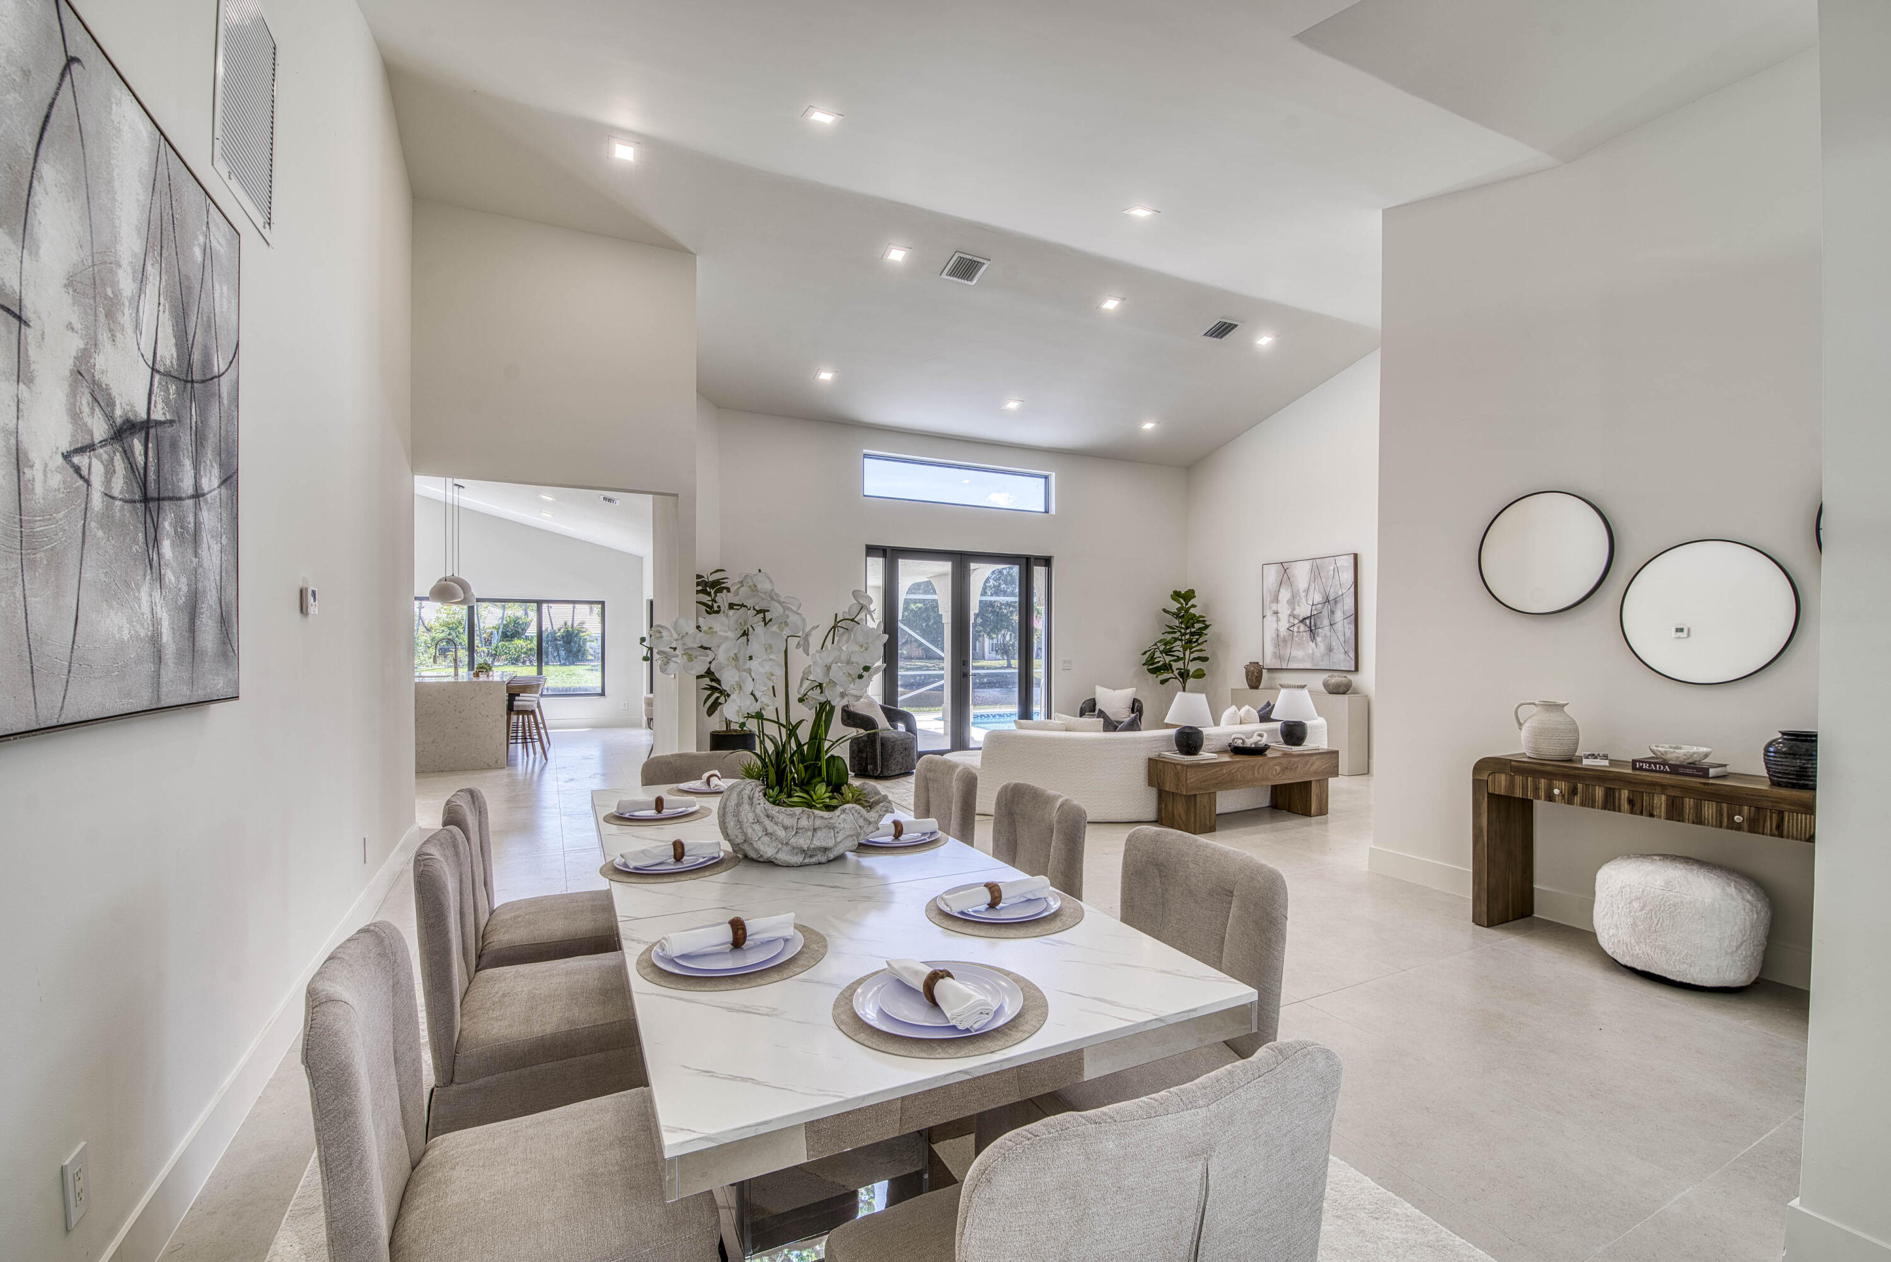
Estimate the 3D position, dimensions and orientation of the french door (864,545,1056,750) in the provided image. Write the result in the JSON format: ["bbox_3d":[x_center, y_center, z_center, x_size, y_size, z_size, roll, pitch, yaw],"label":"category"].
[{"bbox_3d":[0.198,0.274,9.334,2.500,2.430,0.120,1,-1,-26],"label":"french door"}]

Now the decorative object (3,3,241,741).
[{"bbox_3d":[-1.647,-0.451,1.578,0.045,1.250,1.180,0,-1,-26],"label":"decorative object"}]

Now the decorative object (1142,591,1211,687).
[{"bbox_3d":[2.967,0.482,10.040,0.840,1.980,0.800,0,-1,19],"label":"decorative object"}]

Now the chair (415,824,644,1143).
[{"bbox_3d":[-1.015,0.964,2.032,0.570,0.895,0.480,0,-1,-26],"label":"chair"}]

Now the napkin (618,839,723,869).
[{"bbox_3d":[-0.758,0.619,2.184,0.260,0.055,0.065,0,-1,-26],"label":"napkin"}]

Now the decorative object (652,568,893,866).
[{"bbox_3d":[-0.493,0.236,2.219,0.620,0.785,0.470,1,-1,-26],"label":"decorative object"}]

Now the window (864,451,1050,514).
[{"bbox_3d":[0.202,-1.719,9.361,2.500,0.500,0.120,1,-1,-26],"label":"window"}]

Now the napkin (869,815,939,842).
[{"bbox_3d":[-0.155,0.622,2.477,0.270,0.055,0.065,0,-1,-26],"label":"napkin"}]

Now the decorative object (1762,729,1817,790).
[{"bbox_3d":[3.317,0.498,3.038,0.230,0.225,0.230,1,-1,-26],"label":"decorative object"}]

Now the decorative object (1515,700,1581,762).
[{"bbox_3d":[2.897,0.479,3.807,0.250,0.275,0.220,0,-1,38],"label":"decorative object"}]

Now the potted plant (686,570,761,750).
[{"bbox_3d":[-2.022,0.431,7.362,0.720,1.980,0.680,1,-1,-26],"label":"potted plant"}]

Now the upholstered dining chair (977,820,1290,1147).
[{"bbox_3d":[0.414,0.970,1.839,0.570,0.900,0.470,1,-1,-26],"label":"upholstered dining chair"}]

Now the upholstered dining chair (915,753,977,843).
[{"bbox_3d":[-0.232,0.974,3.032,0.570,0.895,0.480,0,-1,-26],"label":"upholstered dining chair"}]

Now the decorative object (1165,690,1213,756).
[{"bbox_3d":[1.817,0.679,5.878,0.350,0.475,0.350,0,-1,0],"label":"decorative object"}]

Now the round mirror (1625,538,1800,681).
[{"bbox_3d":[3.311,-0.080,3.441,0.030,0.610,0.610,1,-1,-26],"label":"round mirror"}]

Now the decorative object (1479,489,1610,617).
[{"bbox_3d":[2.951,-0.381,3.896,0.040,0.590,0.590,1,-1,-26],"label":"decorative object"}]

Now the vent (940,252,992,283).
[{"bbox_3d":[0.168,-3.041,6.599,0.325,0.030,0.325,0,-14,-26],"label":"vent"}]

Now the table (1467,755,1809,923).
[{"bbox_3d":[3.034,1.020,3.327,0.370,0.790,1.360,1,-1,-26],"label":"table"}]

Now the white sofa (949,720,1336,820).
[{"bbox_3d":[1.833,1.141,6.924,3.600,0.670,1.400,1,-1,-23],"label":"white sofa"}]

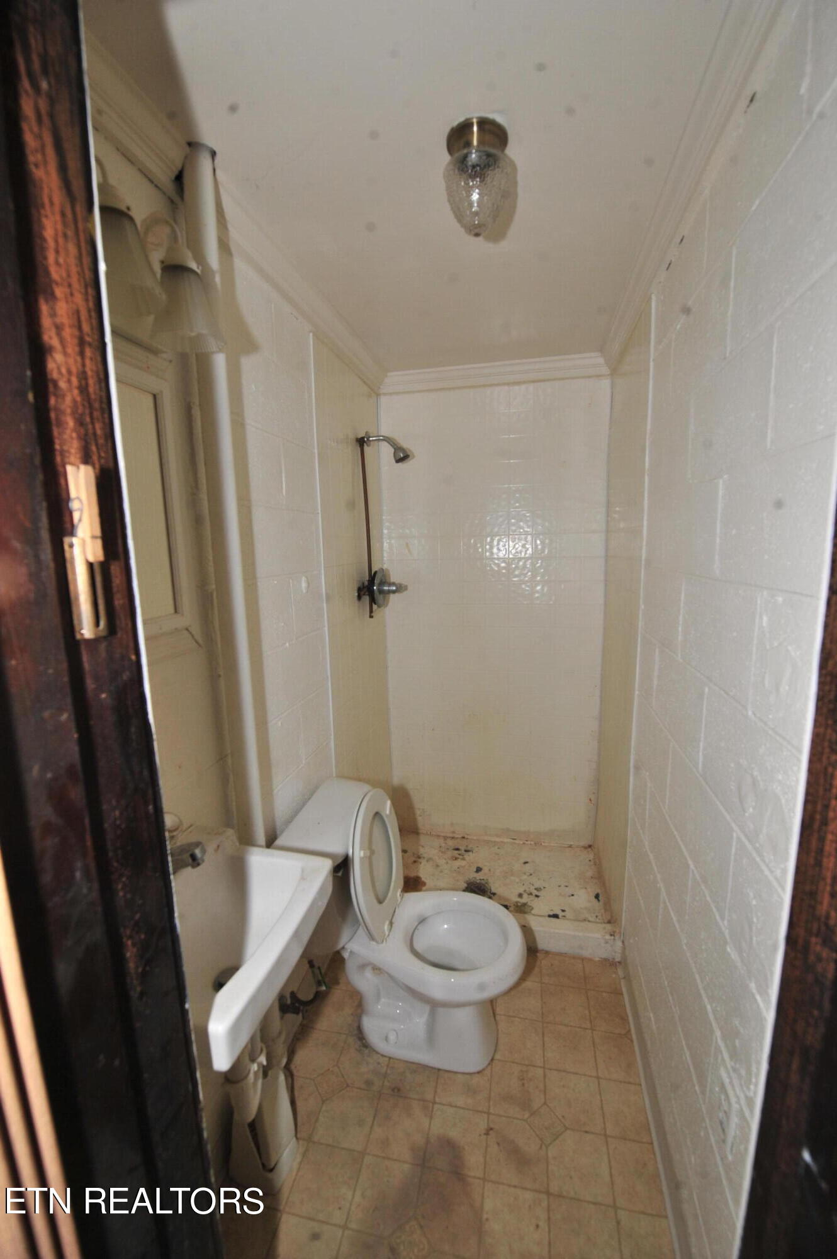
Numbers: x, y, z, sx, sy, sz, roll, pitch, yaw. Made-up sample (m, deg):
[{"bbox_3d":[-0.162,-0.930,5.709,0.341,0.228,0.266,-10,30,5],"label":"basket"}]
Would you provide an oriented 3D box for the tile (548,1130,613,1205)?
[{"bbox_3d":[0.400,1.336,1.216,0.151,0.008,0.150,1,10,12],"label":"tile"}]

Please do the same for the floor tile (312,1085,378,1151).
[{"bbox_3d":[-0.193,1.328,1.340,0.151,0.008,0.150,1,10,12],"label":"floor tile"}]

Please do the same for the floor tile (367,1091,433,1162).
[{"bbox_3d":[-0.046,1.338,1.311,0.152,0.010,0.148,1,10,11],"label":"floor tile"}]

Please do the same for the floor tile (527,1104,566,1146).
[{"bbox_3d":[0.341,1.323,1.303,0.076,0.008,0.076,-7,11,-33],"label":"floor tile"}]

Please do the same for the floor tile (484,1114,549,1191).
[{"bbox_3d":[0.252,1.341,1.254,0.152,0.010,0.148,1,10,12],"label":"floor tile"}]

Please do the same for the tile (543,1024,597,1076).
[{"bbox_3d":[0.465,1.294,1.506,0.152,0.010,0.148,1,10,12],"label":"tile"}]

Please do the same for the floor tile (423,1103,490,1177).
[{"bbox_3d":[0.104,1.332,1.278,0.151,0.008,0.150,1,10,12],"label":"floor tile"}]

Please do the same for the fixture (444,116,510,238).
[{"bbox_3d":[0.121,-0.902,0.999,0.133,0.179,0.133,1,9,13],"label":"fixture"}]

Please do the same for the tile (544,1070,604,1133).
[{"bbox_3d":[0.433,1.318,1.366,0.152,0.010,0.148,1,10,12],"label":"tile"}]

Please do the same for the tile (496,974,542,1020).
[{"bbox_3d":[0.347,1.267,1.675,0.152,0.010,0.148,1,10,12],"label":"tile"}]

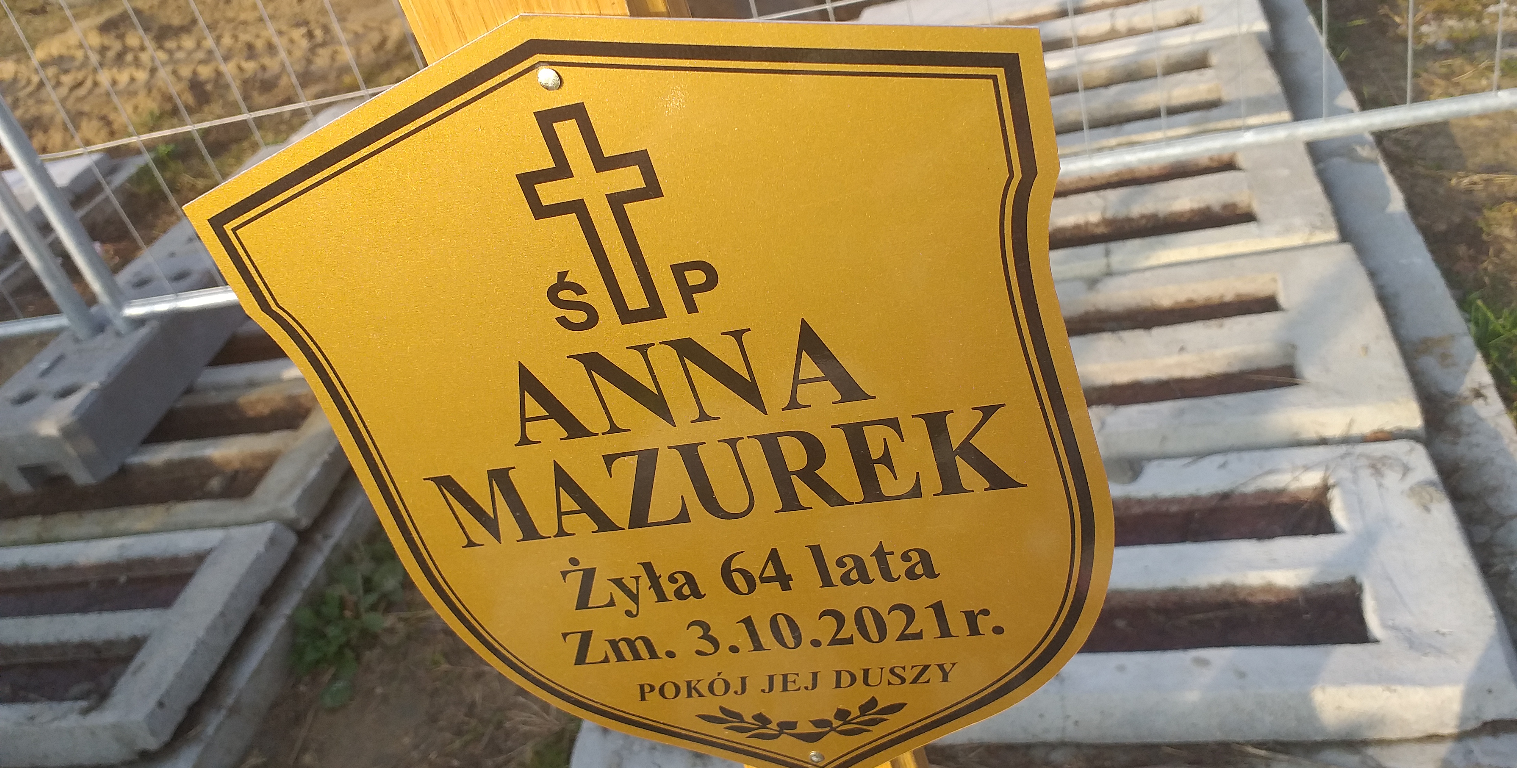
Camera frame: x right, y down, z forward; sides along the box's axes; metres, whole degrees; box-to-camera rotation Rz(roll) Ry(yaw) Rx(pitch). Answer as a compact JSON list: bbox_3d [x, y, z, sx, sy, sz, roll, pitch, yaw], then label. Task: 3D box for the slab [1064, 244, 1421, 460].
[{"bbox_3d":[0.425,-0.012,1.642,0.800,0.080,0.365,-6,38,16],"label":"slab"}]

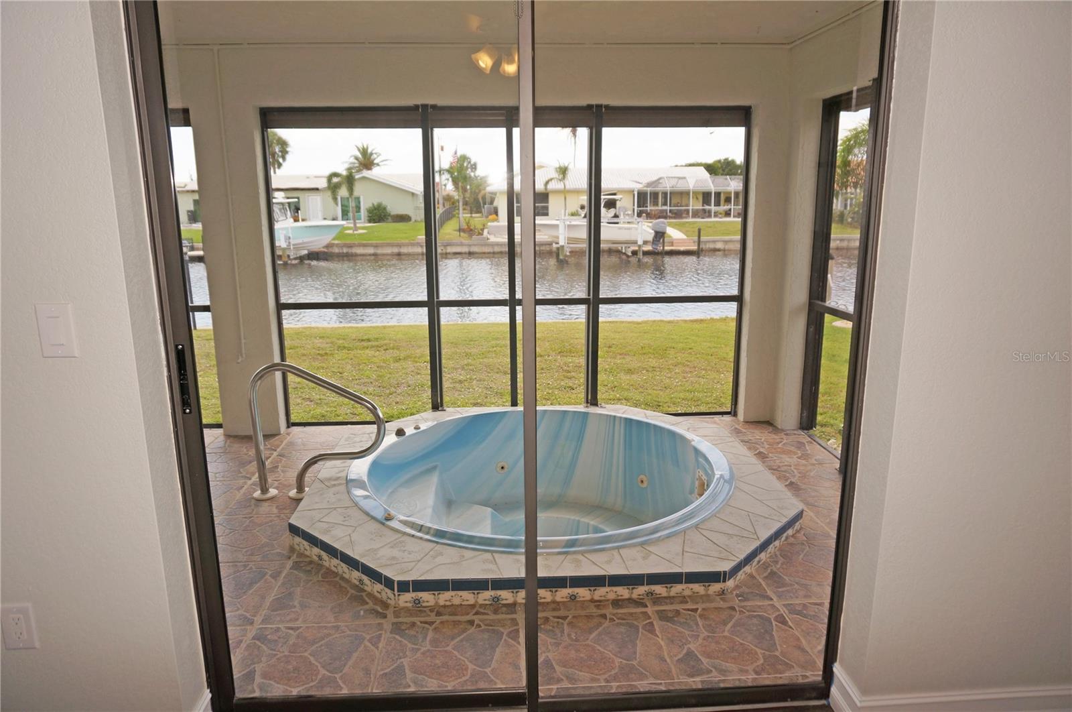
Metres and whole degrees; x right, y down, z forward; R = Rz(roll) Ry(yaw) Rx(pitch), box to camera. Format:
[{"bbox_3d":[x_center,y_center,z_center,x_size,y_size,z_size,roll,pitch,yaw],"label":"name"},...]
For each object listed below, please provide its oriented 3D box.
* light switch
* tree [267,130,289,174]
[{"bbox_3d":[-1.075,-0.056,1.599,0.076,0.122,0.007,-1,13,-3],"label":"light switch"},{"bbox_3d":[-28.617,-20.298,78.967,4.200,9.820,4.200,-1,13,-3],"label":"tree"}]

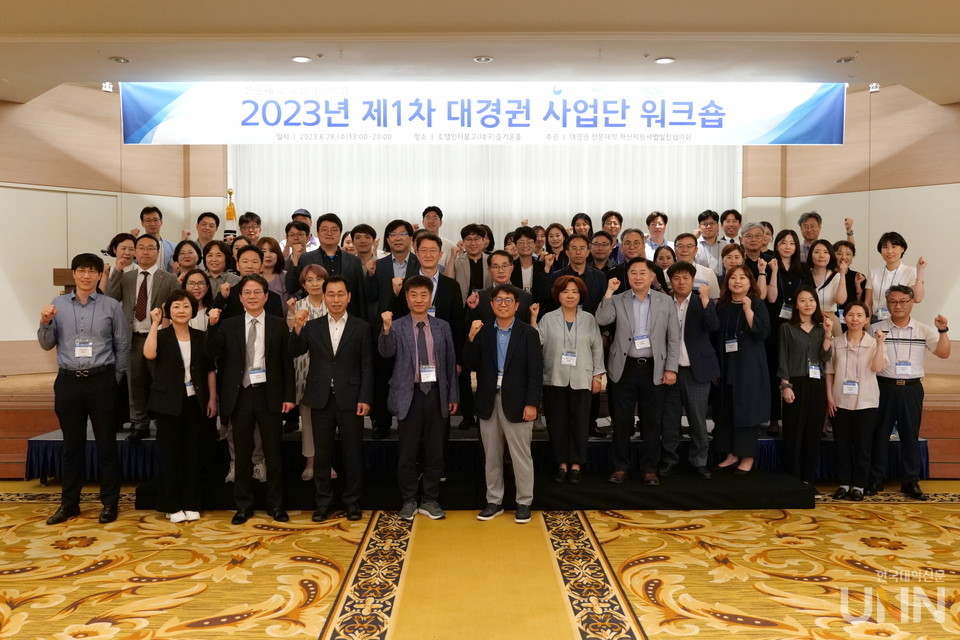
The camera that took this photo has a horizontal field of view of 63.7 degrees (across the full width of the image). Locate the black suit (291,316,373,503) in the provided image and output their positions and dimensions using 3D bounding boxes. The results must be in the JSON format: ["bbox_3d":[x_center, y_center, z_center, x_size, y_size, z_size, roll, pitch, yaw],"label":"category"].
[{"bbox_3d":[-1.040,0.638,5.416,0.566,1.383,0.360,0,3,-3],"label":"black suit"}]

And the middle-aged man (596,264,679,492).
[{"bbox_3d":[1.182,0.368,5.767,0.603,1.677,0.420,0,3,8],"label":"middle-aged man"}]

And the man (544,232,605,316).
[{"bbox_3d":[0.835,0.121,6.701,0.540,1.710,0.420,0,2,7],"label":"man"}]

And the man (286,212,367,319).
[{"bbox_3d":[-1.295,0.022,6.610,0.639,1.862,0.420,0,3,-3],"label":"man"}]

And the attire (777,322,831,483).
[{"bbox_3d":[2.544,0.647,6.100,0.450,1.270,0.340,1,2,15],"label":"attire"}]

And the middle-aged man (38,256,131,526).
[{"bbox_3d":[-2.790,0.473,5.471,0.590,1.883,0.430,0,2,-8],"label":"middle-aged man"}]

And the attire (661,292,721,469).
[{"bbox_3d":[1.674,0.498,6.175,0.500,1.419,0.360,1,2,22],"label":"attire"}]

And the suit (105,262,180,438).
[{"bbox_3d":[-2.937,0.253,6.750,0.620,1.490,0.380,0,2,-13],"label":"suit"}]

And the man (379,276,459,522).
[{"bbox_3d":[-0.439,0.550,5.520,0.580,1.730,0.420,0,2,-5],"label":"man"}]

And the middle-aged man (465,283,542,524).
[{"bbox_3d":[0.167,0.581,5.500,0.540,1.665,0.420,1,2,14],"label":"middle-aged man"}]

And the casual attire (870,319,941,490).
[{"bbox_3d":[3.395,0.665,6.200,0.580,1.360,0.380,1,2,23],"label":"casual attire"}]

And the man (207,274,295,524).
[{"bbox_3d":[-1.625,0.547,5.474,0.580,1.735,0.430,0,2,-10],"label":"man"}]

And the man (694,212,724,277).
[{"bbox_3d":[2.166,-0.159,7.330,0.520,1.740,0.380,0,2,12],"label":"man"}]

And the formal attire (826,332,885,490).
[{"bbox_3d":[2.960,0.710,6.082,0.450,1.241,0.320,1,2,17],"label":"formal attire"}]

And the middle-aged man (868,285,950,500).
[{"bbox_3d":[3.302,0.537,5.959,0.614,1.619,0.420,1,3,15],"label":"middle-aged man"}]

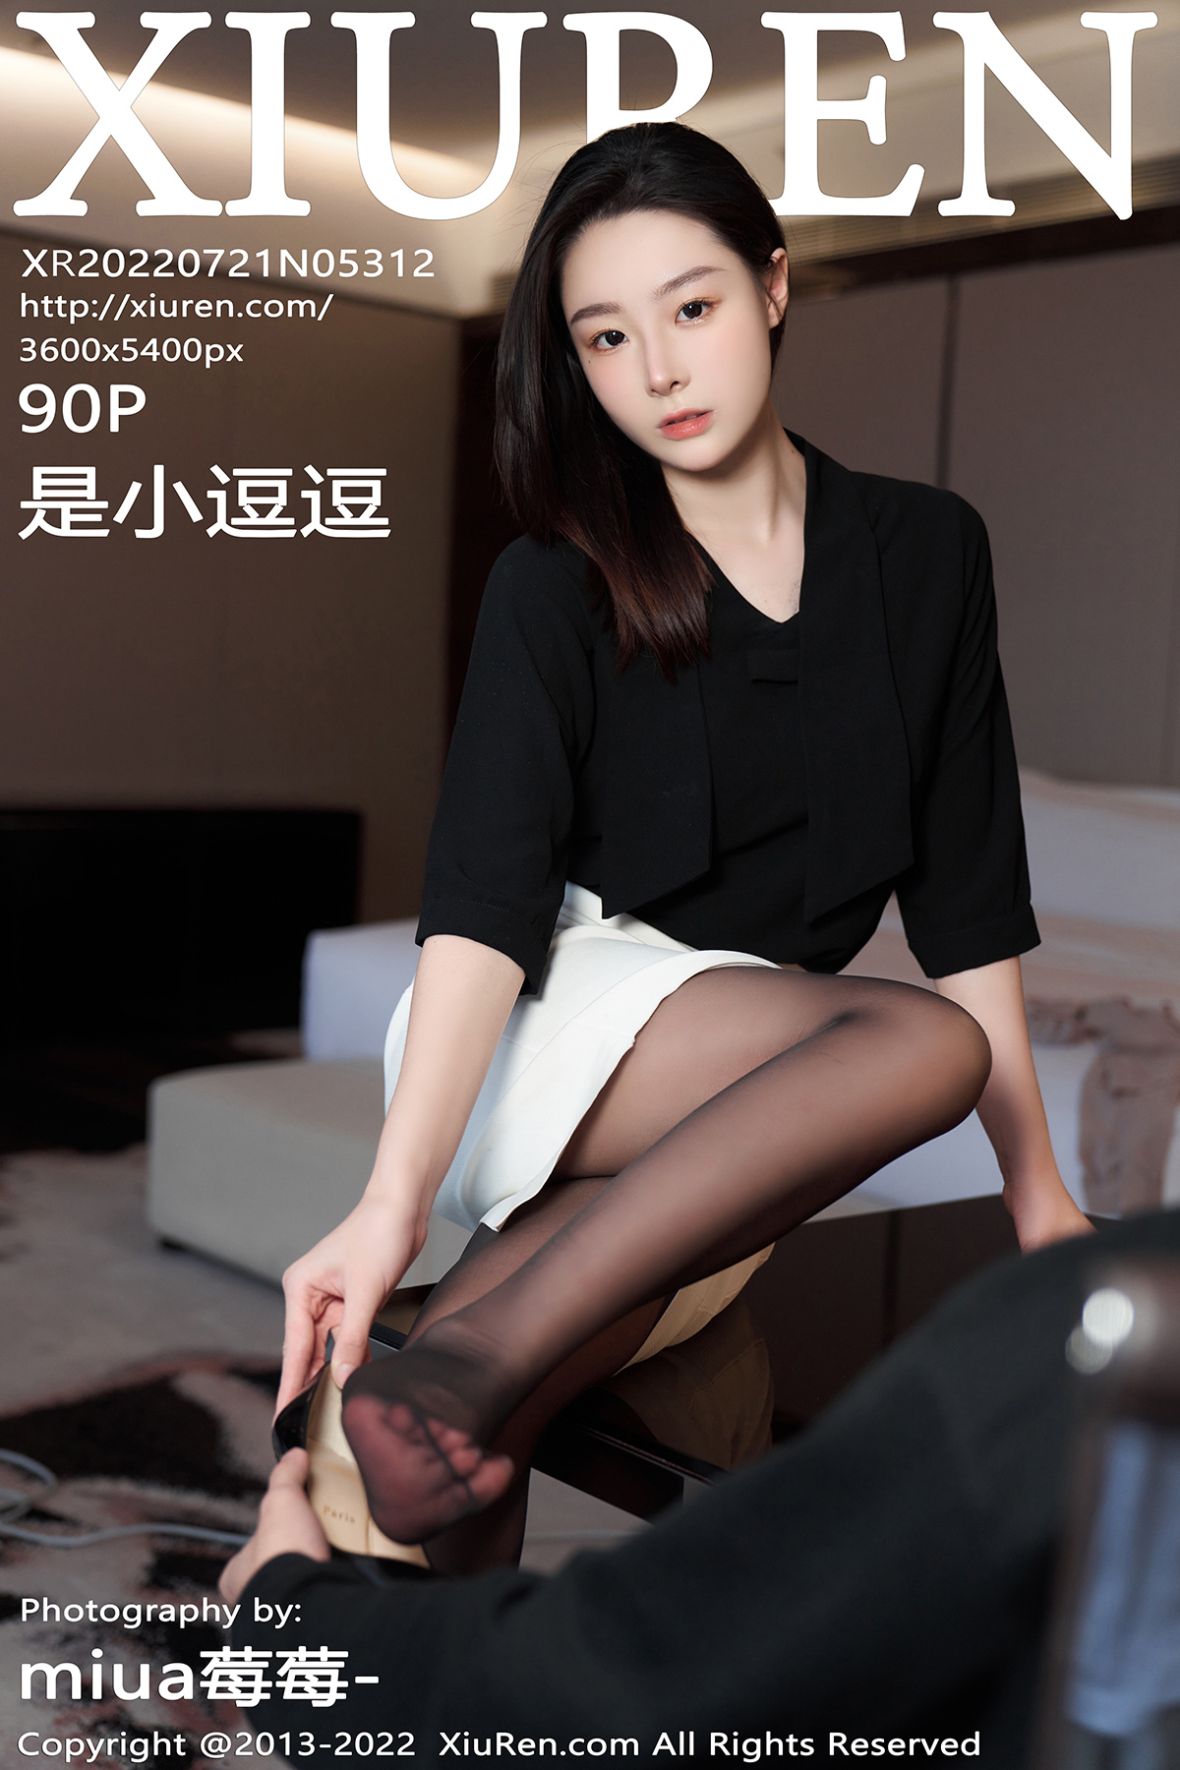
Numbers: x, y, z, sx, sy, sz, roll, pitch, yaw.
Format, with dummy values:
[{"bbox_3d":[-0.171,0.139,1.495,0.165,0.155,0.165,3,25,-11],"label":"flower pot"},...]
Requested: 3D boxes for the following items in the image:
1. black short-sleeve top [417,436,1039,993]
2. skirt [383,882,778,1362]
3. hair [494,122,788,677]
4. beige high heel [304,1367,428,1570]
[{"bbox_3d":[0.106,-0.127,1.620,0.460,0.430,0.310,2,9,-1],"label":"black short-sleeve top"},{"bbox_3d":[0.002,0.142,1.570,0.340,0.280,0.320,-3,6,-14],"label":"skirt"},{"bbox_3d":[0.037,-0.350,1.540,0.215,0.380,0.240,-7,5,18],"label":"hair"},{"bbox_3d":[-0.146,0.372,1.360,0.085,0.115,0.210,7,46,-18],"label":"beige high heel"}]

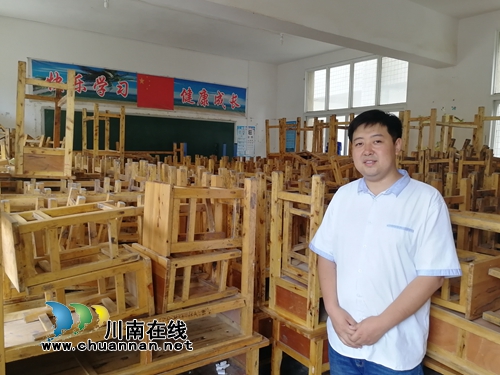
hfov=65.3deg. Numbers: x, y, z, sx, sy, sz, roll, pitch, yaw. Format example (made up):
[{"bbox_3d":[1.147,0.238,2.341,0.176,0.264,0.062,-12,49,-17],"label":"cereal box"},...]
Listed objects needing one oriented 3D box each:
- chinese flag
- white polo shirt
[{"bbox_3d":[-1.944,-1.972,8.106,0.790,0.664,0.020,-3,7,-35],"label":"chinese flag"},{"bbox_3d":[0.490,0.277,1.500,0.570,0.700,0.320,6,7,38],"label":"white polo shirt"}]

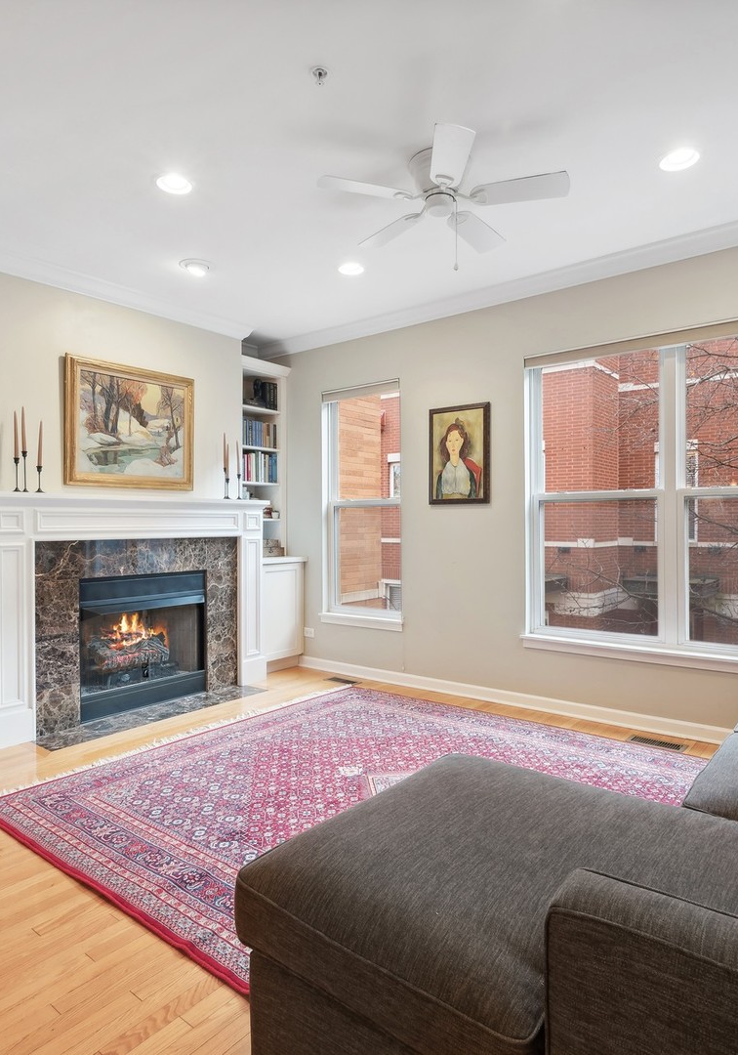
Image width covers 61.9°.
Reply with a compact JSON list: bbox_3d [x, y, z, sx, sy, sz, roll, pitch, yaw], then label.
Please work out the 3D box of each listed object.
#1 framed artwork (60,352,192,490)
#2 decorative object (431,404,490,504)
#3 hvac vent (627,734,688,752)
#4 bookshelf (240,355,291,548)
[{"bbox_3d":[-1.596,-0.678,4.211,0.050,0.825,0.945,0,0,39],"label":"framed artwork"},{"bbox_3d":[0.628,-0.499,4.270,0.477,0.681,0.032,0,0,38],"label":"decorative object"},{"bbox_3d":[1.552,1.159,3.317,0.289,0.009,0.129,0,0,38],"label":"hvac vent"},{"bbox_3d":[-0.996,-0.547,5.223,0.416,1.618,0.548,0,0,38],"label":"bookshelf"}]

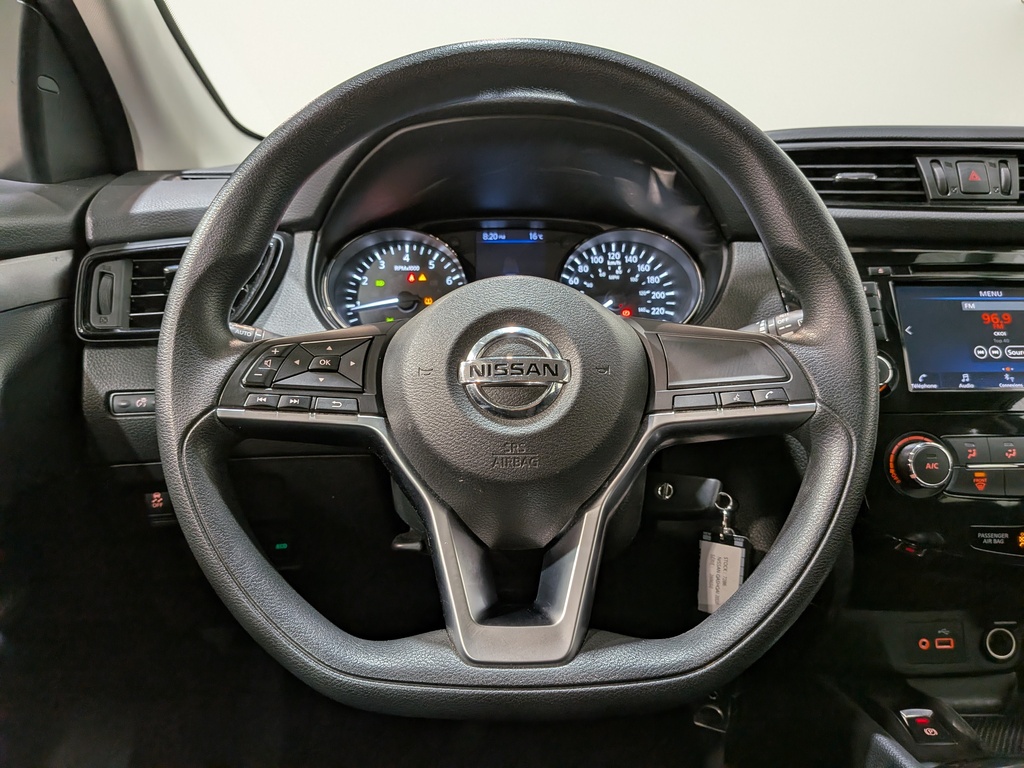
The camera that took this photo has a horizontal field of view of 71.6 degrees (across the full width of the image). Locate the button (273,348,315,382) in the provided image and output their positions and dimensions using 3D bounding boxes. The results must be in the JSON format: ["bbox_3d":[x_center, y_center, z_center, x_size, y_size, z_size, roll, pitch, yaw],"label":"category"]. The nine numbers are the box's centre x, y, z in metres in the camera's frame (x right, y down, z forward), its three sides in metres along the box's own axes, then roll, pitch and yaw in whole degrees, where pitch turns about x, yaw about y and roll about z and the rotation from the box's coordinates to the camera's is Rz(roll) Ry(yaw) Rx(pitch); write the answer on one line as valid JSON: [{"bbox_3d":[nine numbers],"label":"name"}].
[{"bbox_3d":[-0.118,-0.011,0.384,0.020,0.019,0.006,0,-15,0],"label":"button"}]

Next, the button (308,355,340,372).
[{"bbox_3d":[-0.101,-0.011,0.384,0.015,0.007,0.006,2,-15,0],"label":"button"}]

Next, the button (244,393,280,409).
[{"bbox_3d":[-0.133,0.009,0.379,0.017,0.007,0.006,3,-15,0],"label":"button"}]

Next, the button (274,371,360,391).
[{"bbox_3d":[-0.104,-0.002,0.378,0.045,0.009,0.007,3,-9,0],"label":"button"}]

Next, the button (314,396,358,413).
[{"bbox_3d":[-0.093,0.011,0.379,0.022,0.007,0.006,2,-15,0],"label":"button"}]

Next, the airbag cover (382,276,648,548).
[{"bbox_3d":[0.002,0.015,0.384,0.139,0.142,0.050,0,-9,0],"label":"airbag cover"}]

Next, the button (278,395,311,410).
[{"bbox_3d":[-0.116,0.010,0.376,0.018,0.008,0.006,3,-9,0],"label":"button"}]

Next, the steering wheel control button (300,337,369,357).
[{"bbox_3d":[-0.096,-0.020,0.387,0.037,0.008,0.006,-3,-15,0],"label":"steering wheel control button"}]

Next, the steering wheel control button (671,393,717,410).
[{"bbox_3d":[0.098,0.009,0.378,0.024,0.008,0.006,-3,-9,0],"label":"steering wheel control button"}]

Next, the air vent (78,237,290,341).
[{"bbox_3d":[-0.262,-0.077,0.570,0.158,0.077,0.045,-2,-9,0],"label":"air vent"}]

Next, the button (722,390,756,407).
[{"bbox_3d":[0.120,0.008,0.379,0.017,0.007,0.006,-3,-15,0],"label":"button"}]

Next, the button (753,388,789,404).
[{"bbox_3d":[0.137,0.007,0.376,0.018,0.008,0.006,-3,-9,0],"label":"button"}]

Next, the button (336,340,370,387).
[{"bbox_3d":[-0.085,-0.011,0.384,0.016,0.026,0.006,0,-15,0],"label":"button"}]

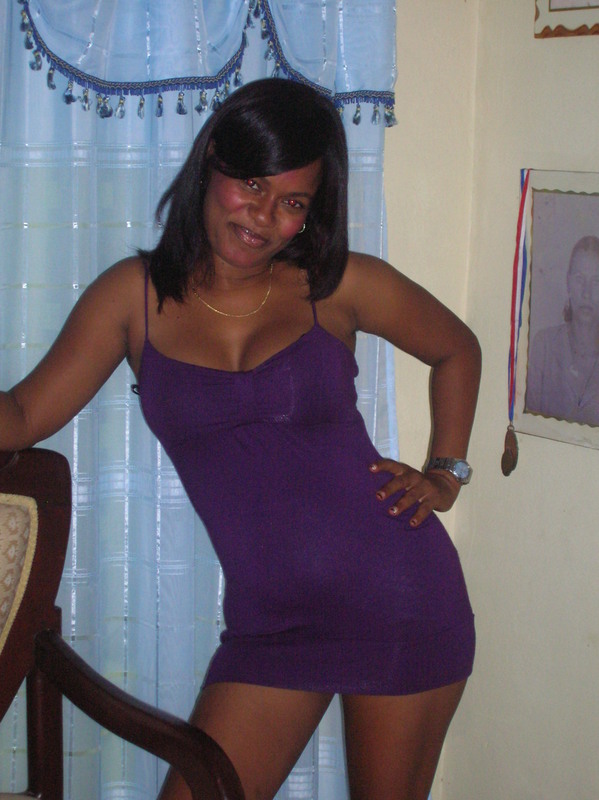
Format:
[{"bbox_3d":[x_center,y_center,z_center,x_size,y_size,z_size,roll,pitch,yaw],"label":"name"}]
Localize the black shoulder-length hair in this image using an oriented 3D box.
[{"bbox_3d":[-0.067,-0.269,2.380,0.262,0.318,0.235,13,9,-10],"label":"black shoulder-length hair"}]

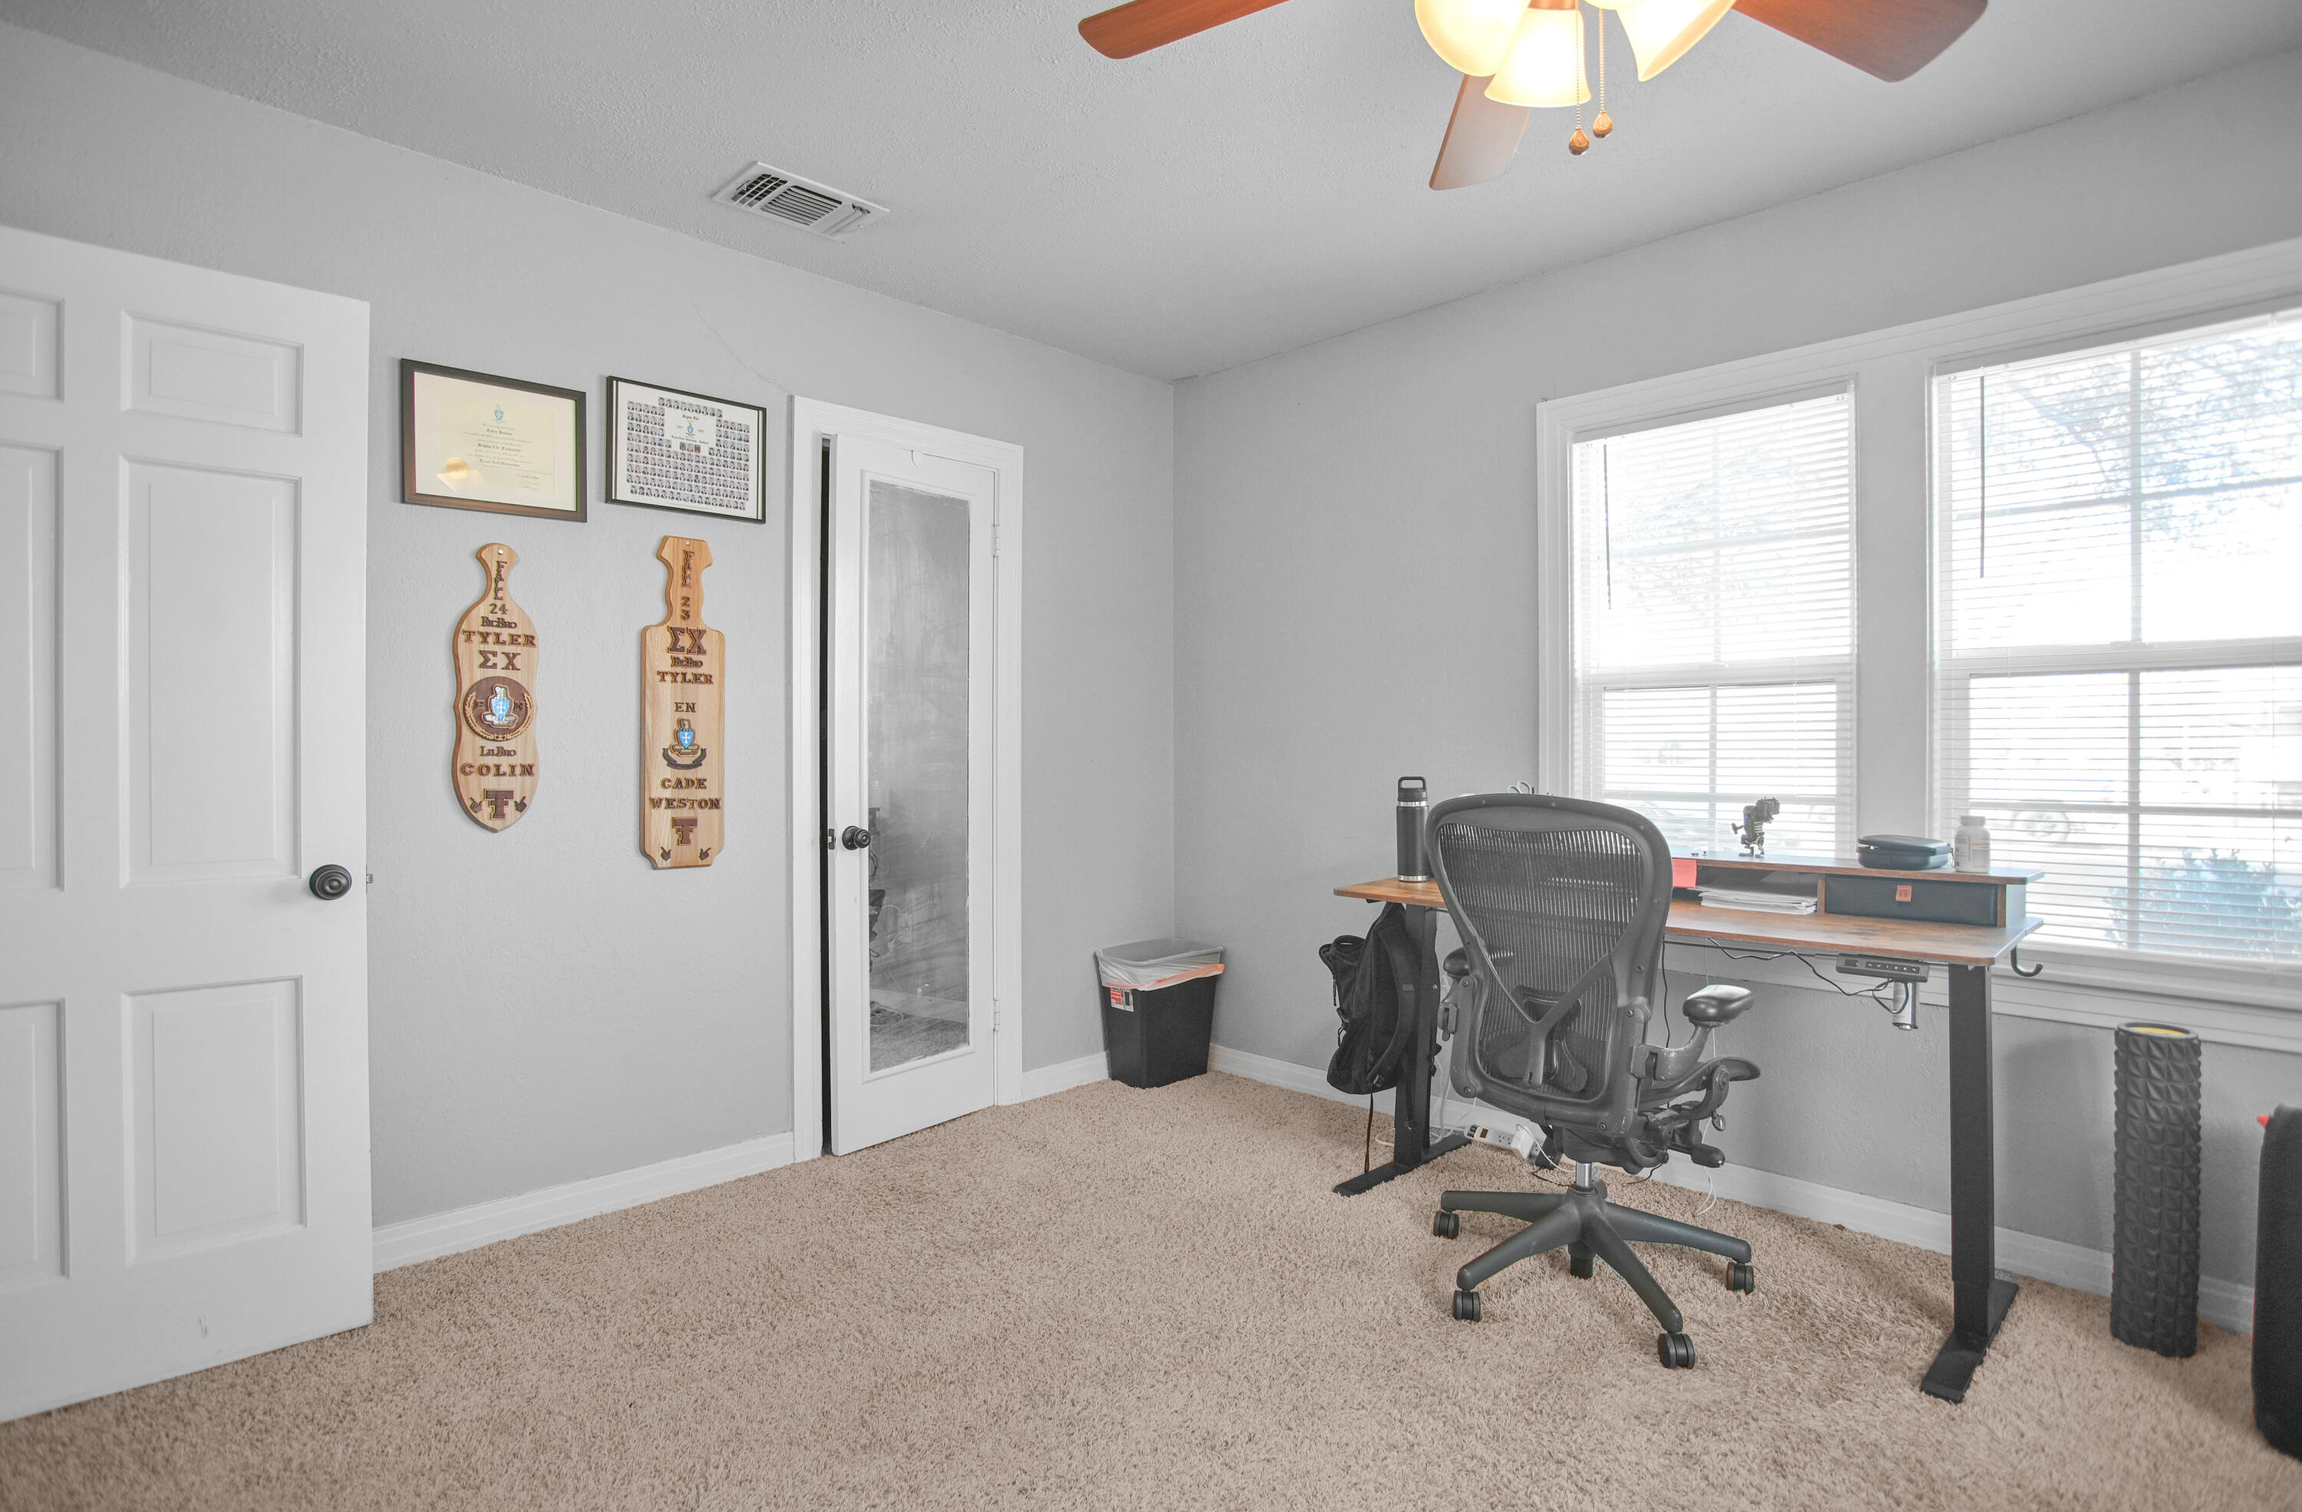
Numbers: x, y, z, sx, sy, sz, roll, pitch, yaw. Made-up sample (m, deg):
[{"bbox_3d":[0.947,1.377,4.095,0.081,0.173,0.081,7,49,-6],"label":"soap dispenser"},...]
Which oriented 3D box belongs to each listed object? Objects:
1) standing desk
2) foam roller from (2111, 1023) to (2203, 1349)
[{"bbox_3d":[1.157,0.685,2.545,1.380,0.870,0.640,0,0,42],"label":"standing desk"},{"bbox_3d":[1.915,0.822,2.070,0.125,0.596,0.125,0,0,42],"label":"foam roller"}]

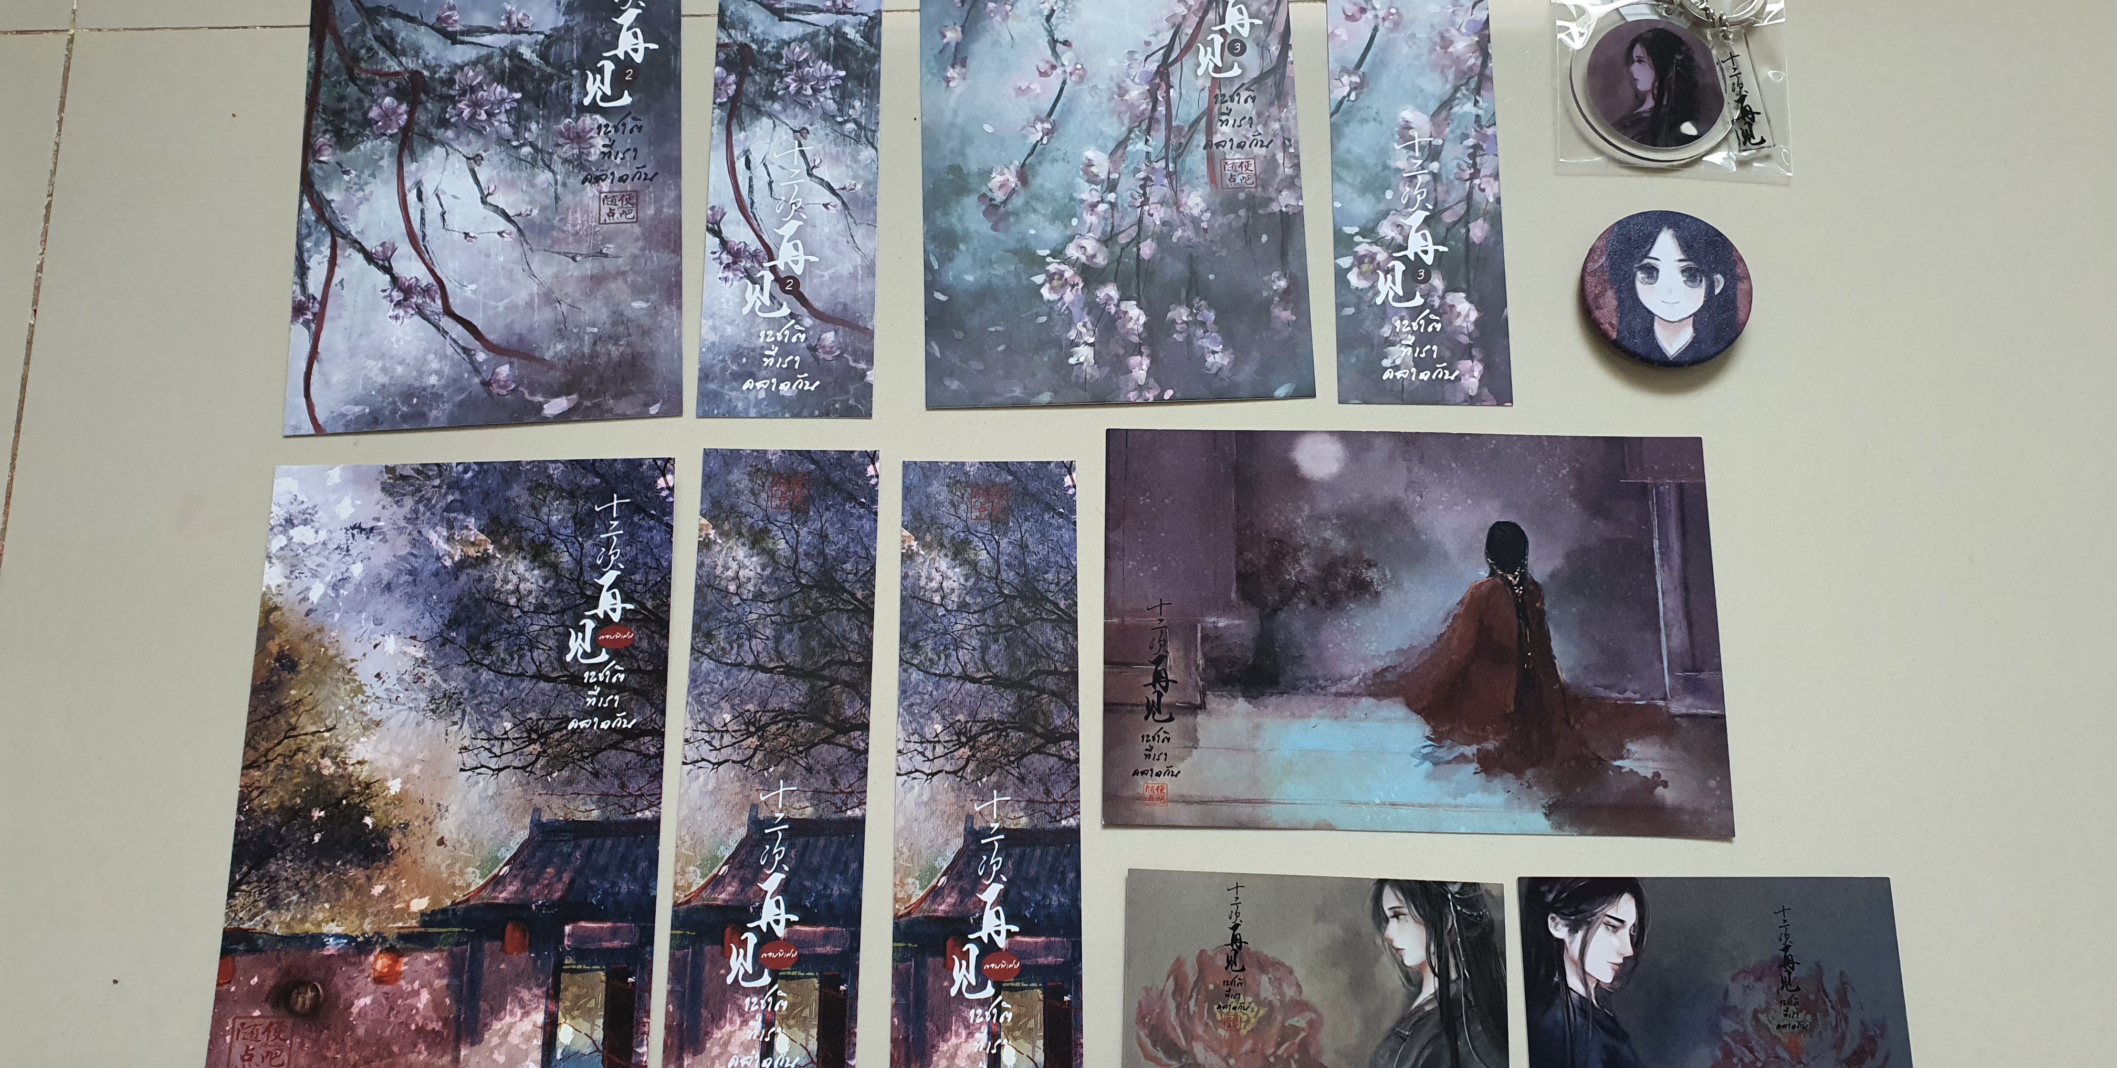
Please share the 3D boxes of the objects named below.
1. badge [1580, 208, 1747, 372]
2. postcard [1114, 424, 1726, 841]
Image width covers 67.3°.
[{"bbox_3d":[0.160,-0.064,0.417,0.045,0.005,0.045,0,75,0],"label":"badge"},{"bbox_3d":[0.088,0.023,0.396,0.153,0.002,0.101,1,75,0],"label":"postcard"}]

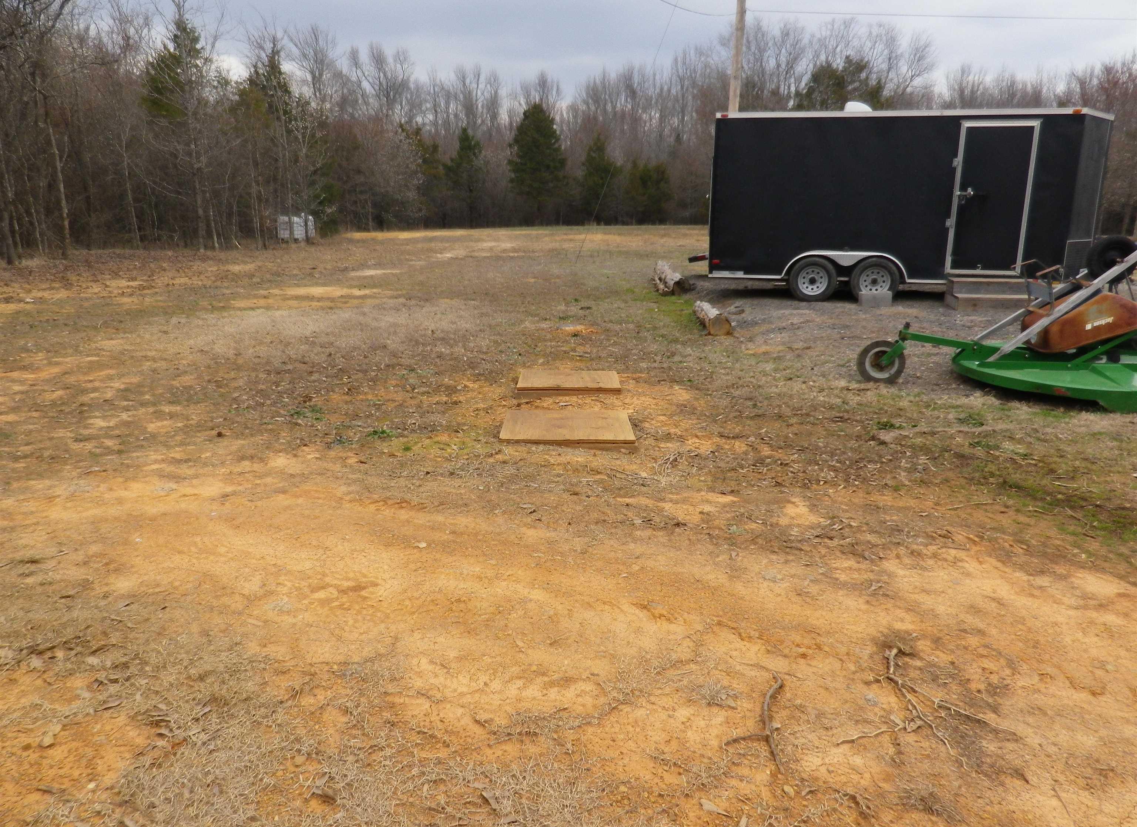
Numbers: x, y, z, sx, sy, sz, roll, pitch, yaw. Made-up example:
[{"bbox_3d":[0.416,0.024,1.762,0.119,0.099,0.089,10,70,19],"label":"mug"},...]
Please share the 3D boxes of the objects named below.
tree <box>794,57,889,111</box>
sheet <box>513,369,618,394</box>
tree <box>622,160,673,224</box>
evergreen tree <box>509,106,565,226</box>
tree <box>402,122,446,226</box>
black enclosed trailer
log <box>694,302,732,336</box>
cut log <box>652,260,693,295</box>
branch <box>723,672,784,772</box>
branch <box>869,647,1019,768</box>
[{"bbox_3d":[18.881,-18.035,55.272,6.458,11.104,6.458,5,14,17],"label":"tree"},{"bbox_3d":[0.011,-0.292,7.556,0.890,0.050,0.720,1,13,0],"label":"sheet"},{"bbox_3d":[6.315,-17.407,64.710,3.990,4.935,3.990,2,13,5],"label":"tree"},{"bbox_3d":[-2.379,-18.869,62.332,4.316,8.985,4.316,0,13,-2],"label":"evergreen tree"},{"bbox_3d":[-10.282,-16.660,57.742,3.061,6.971,3.061,-2,14,-10],"label":"tree"},{"bbox_3d":[5.170,-3.083,12.426,5.917,2.642,2.370,4,14,12],"label":"black enclosed trailer"},{"bbox_3d":[1.717,-1.163,9.900,0.280,0.270,1.239,0,14,-1],"label":"log"},{"bbox_3d":[1.592,-2.109,12.700,0.310,0.280,2.088,0,17,-2],"label":"cut log"},{"bbox_3d":[0.573,0.896,2.507,0.176,0.050,0.530,4,14,14],"label":"branch"},{"bbox_3d":[1.141,0.873,2.589,0.273,0.070,0.619,-4,14,-17],"label":"branch"}]

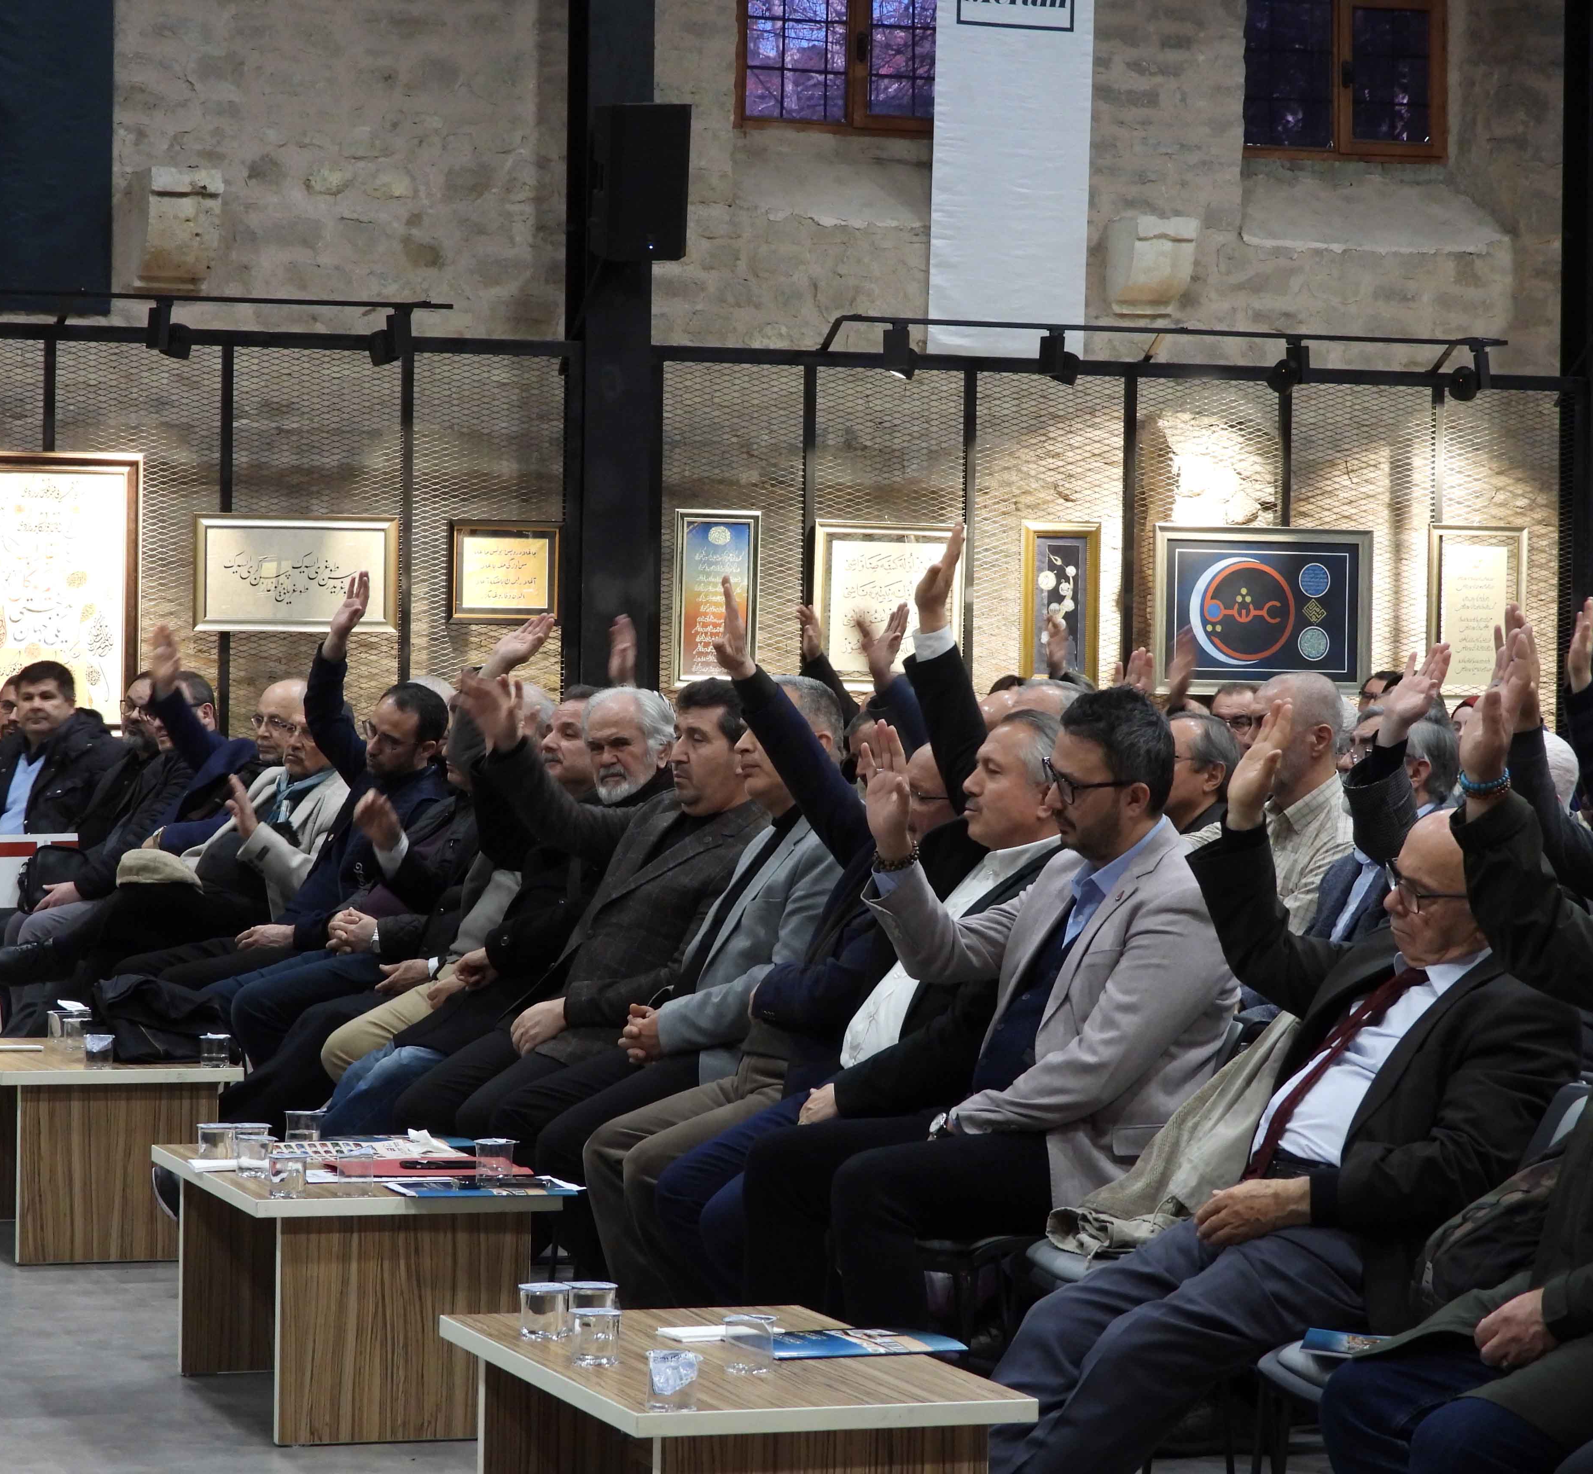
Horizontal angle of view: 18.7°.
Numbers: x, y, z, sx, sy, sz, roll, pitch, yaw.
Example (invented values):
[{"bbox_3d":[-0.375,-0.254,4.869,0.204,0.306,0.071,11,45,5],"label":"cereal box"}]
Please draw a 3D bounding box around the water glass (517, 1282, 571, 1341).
[{"bbox_3d":[-0.357,0.808,6.787,0.072,0.072,0.072,1,1,0],"label":"water glass"}]

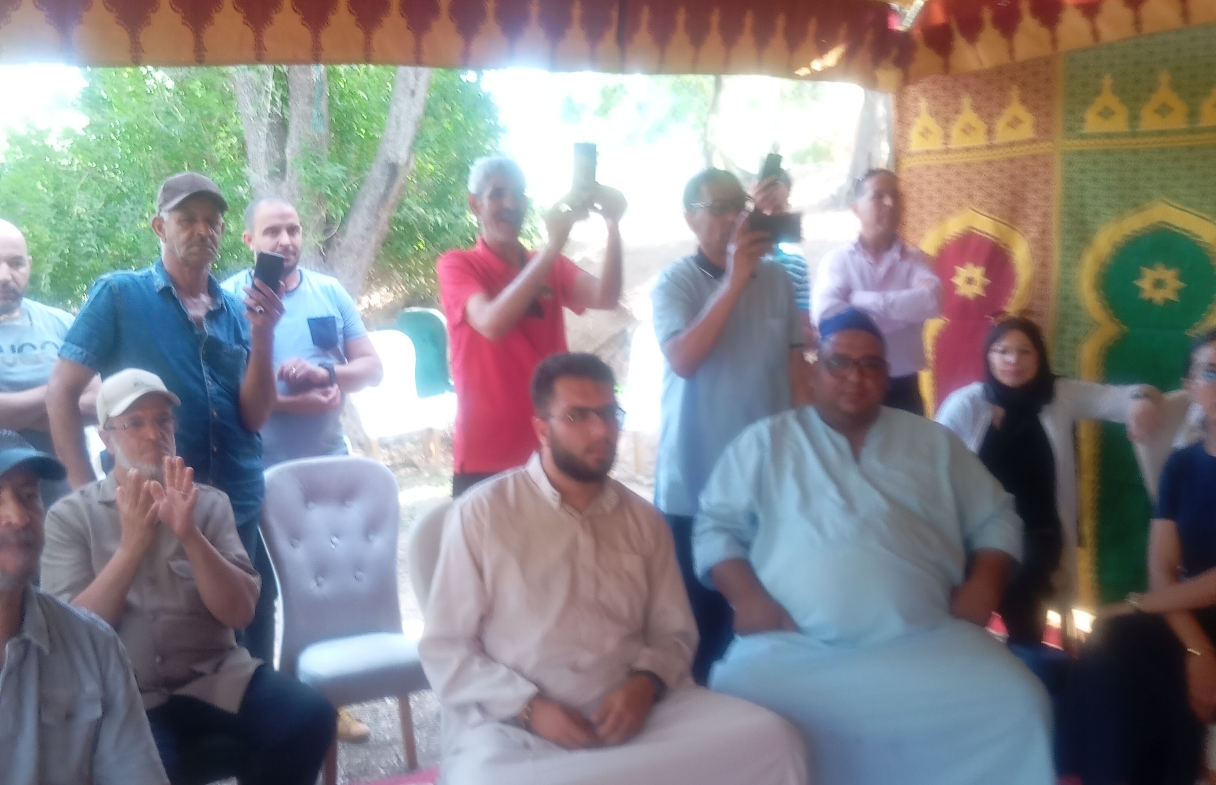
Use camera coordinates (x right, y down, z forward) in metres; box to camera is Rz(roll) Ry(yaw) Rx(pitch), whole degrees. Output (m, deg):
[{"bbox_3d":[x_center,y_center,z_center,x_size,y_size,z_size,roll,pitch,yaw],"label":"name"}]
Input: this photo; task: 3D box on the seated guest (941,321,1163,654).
[{"bbox_3d":[1.290,0.465,4.012,0.680,1.330,0.740,2,6,20],"label":"seated guest"}]

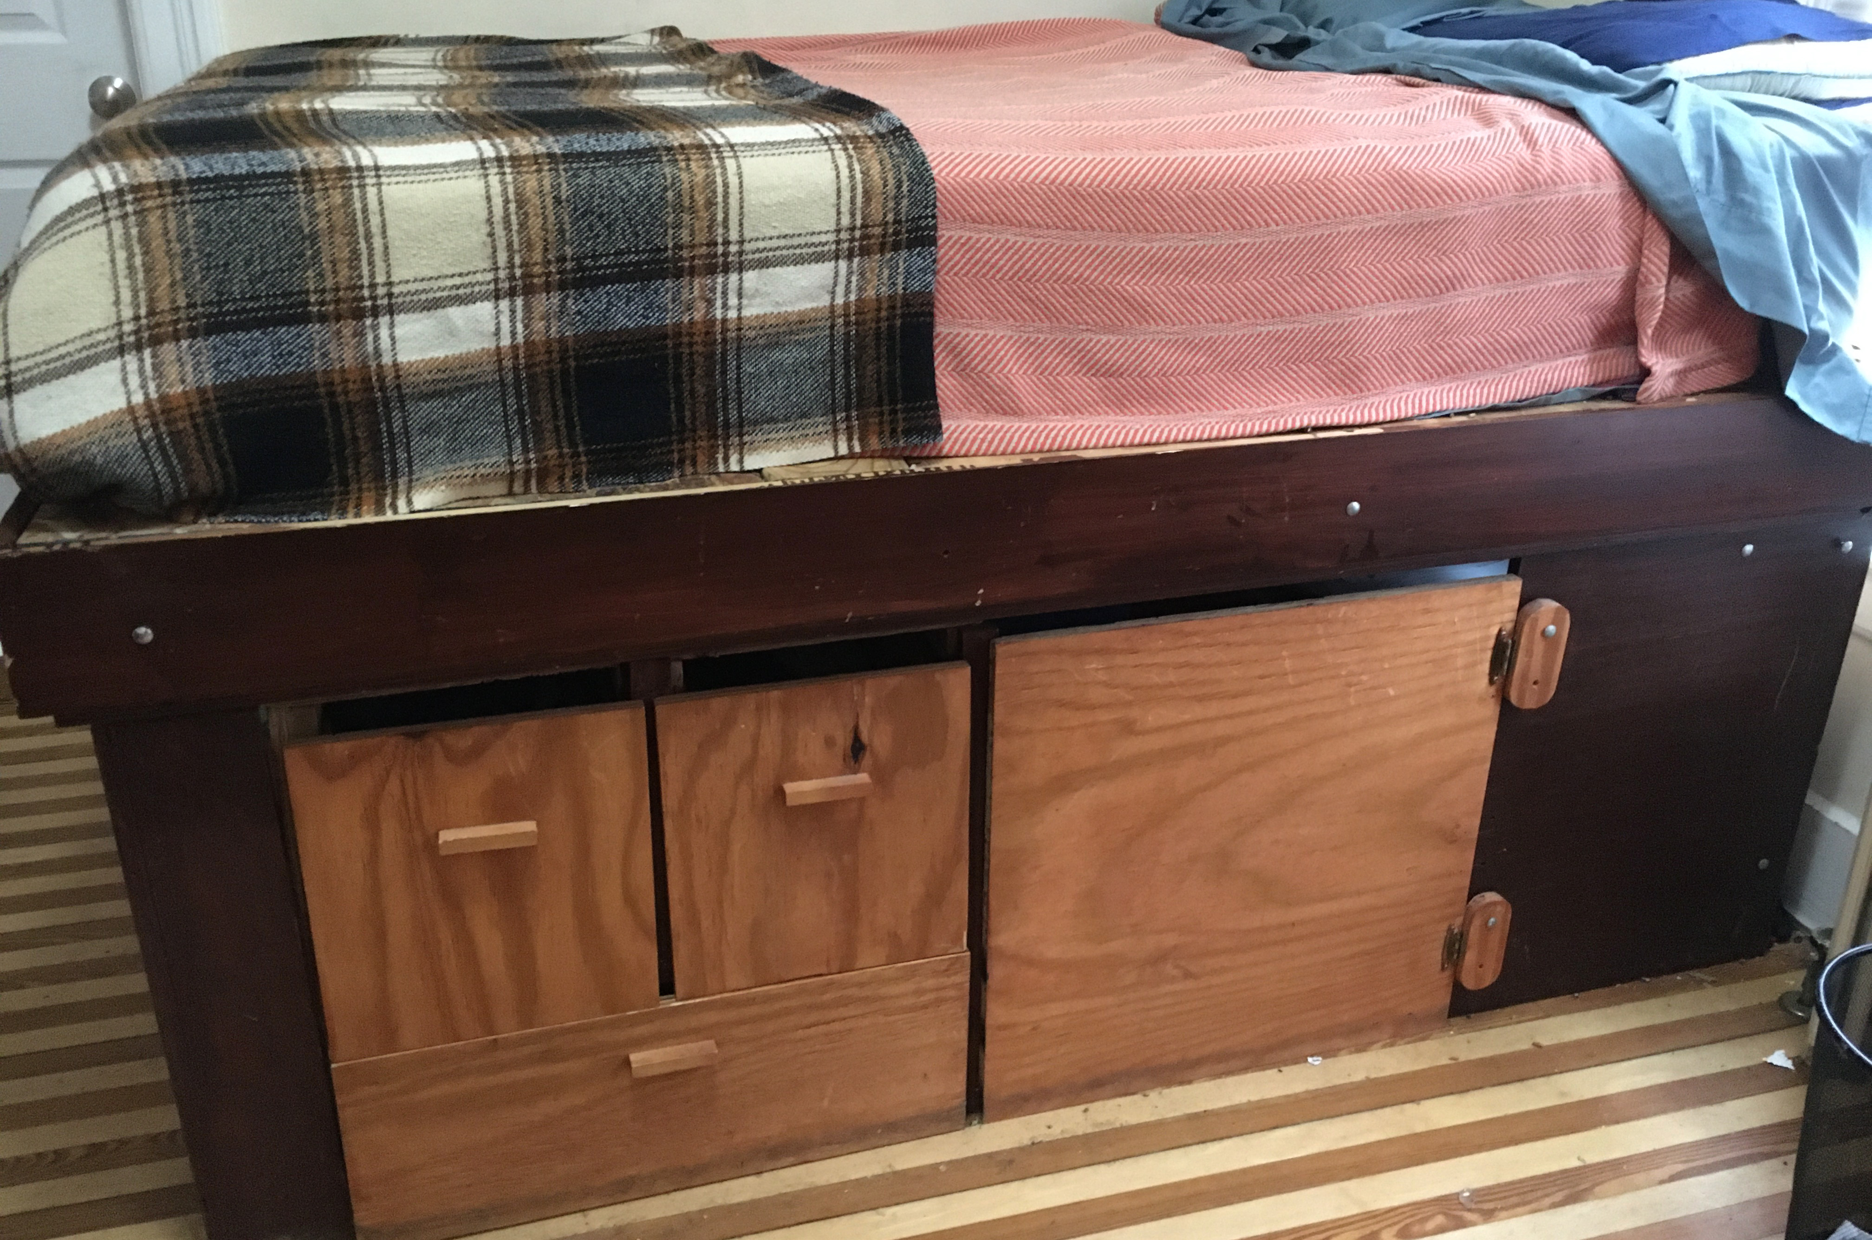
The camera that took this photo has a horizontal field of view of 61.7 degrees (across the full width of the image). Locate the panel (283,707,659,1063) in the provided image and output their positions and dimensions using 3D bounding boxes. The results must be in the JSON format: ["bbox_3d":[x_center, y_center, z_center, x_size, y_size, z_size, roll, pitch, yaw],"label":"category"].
[{"bbox_3d":[-0.408,0.240,1.420,0.301,0.327,0.040,-6,23,-17],"label":"panel"}]

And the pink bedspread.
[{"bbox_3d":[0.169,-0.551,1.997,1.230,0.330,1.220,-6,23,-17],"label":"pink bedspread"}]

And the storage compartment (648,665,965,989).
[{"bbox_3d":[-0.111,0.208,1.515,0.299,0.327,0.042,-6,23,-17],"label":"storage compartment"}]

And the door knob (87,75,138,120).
[{"bbox_3d":[-1.108,-0.703,2.110,0.056,0.056,0.062,-6,23,-17],"label":"door knob"}]

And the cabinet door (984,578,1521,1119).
[{"bbox_3d":[0.334,0.244,1.700,0.600,0.567,0.020,-6,23,-17],"label":"cabinet door"}]

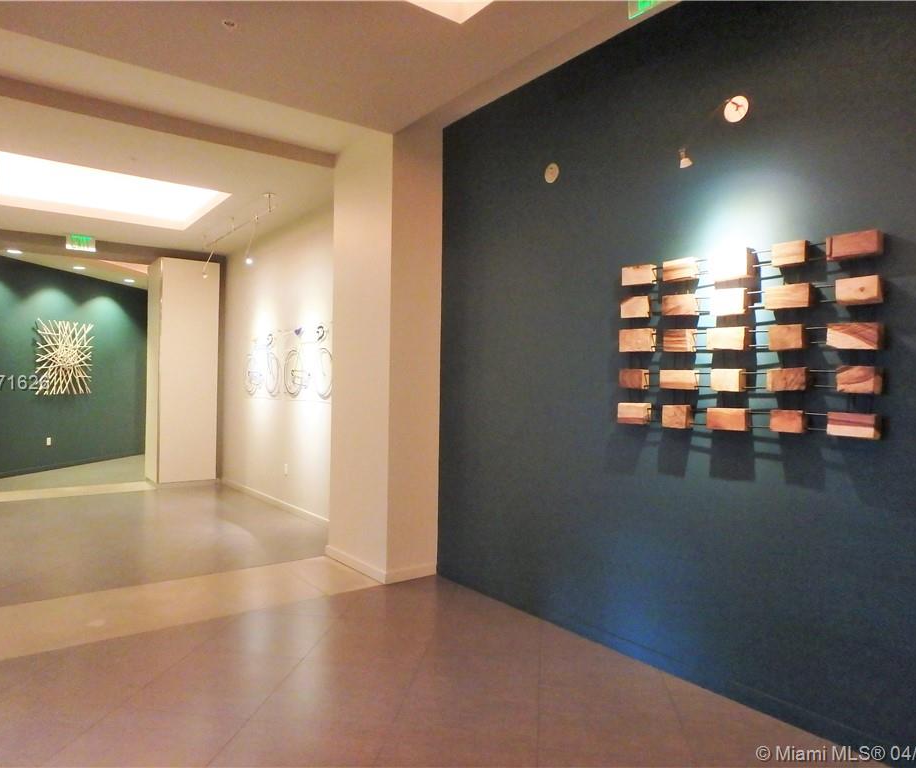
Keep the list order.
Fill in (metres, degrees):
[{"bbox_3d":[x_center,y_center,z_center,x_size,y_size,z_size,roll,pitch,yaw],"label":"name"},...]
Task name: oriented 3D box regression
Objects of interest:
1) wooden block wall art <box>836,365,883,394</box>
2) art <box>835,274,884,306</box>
[{"bbox_3d":[1.657,-0.017,2.567,0.070,0.107,0.136,1,-1,-38],"label":"wooden block wall art"},{"bbox_3d":[1.660,-0.391,2.567,0.062,0.095,0.151,1,-1,-38],"label":"art"}]

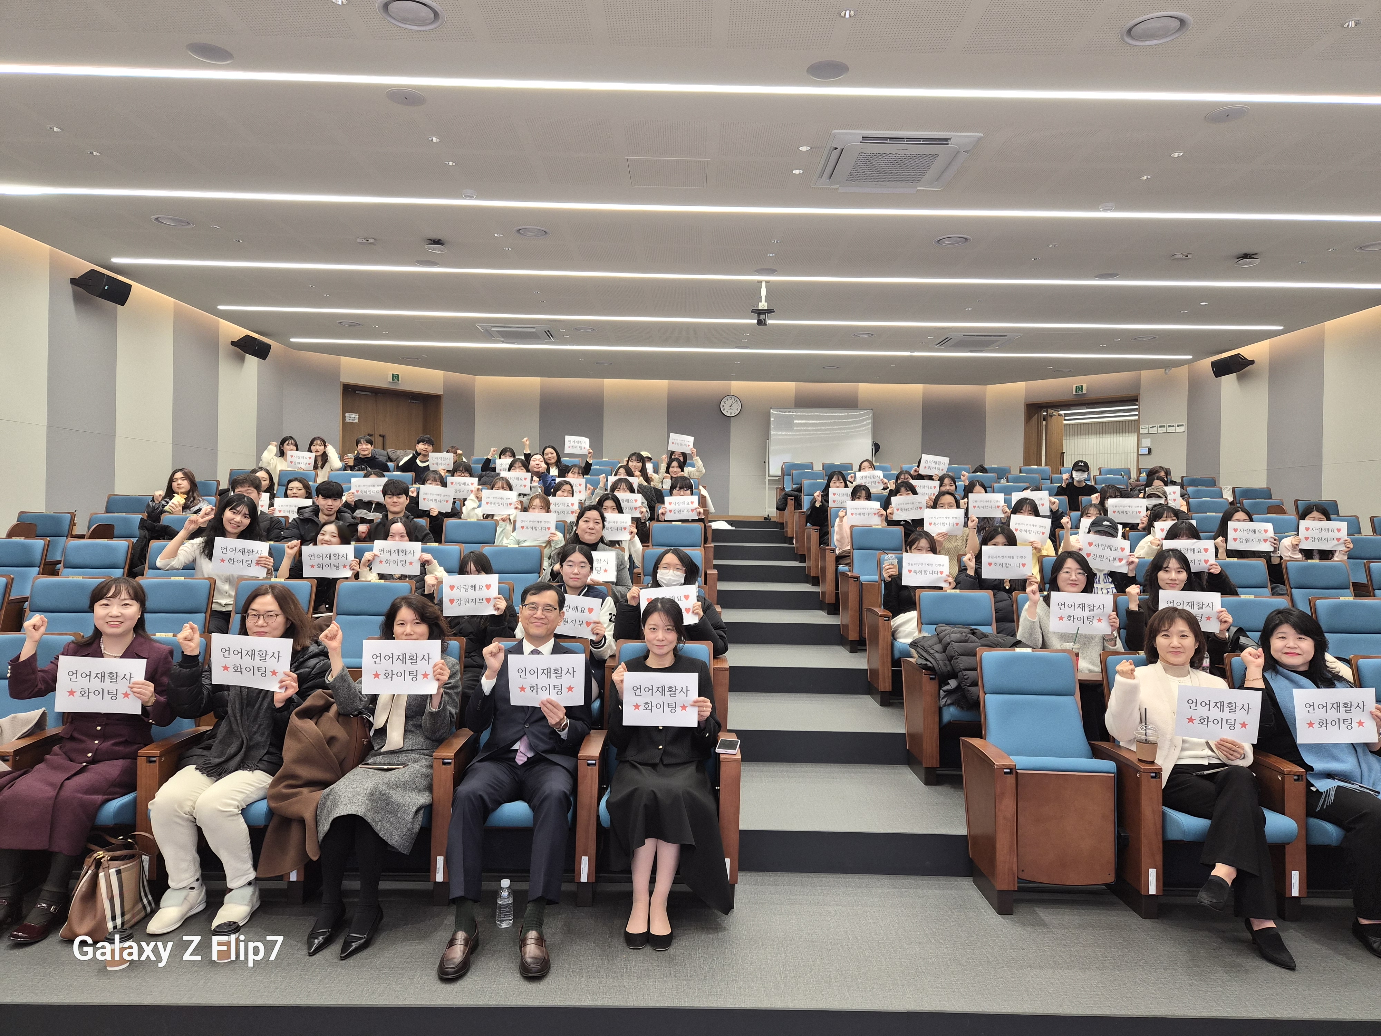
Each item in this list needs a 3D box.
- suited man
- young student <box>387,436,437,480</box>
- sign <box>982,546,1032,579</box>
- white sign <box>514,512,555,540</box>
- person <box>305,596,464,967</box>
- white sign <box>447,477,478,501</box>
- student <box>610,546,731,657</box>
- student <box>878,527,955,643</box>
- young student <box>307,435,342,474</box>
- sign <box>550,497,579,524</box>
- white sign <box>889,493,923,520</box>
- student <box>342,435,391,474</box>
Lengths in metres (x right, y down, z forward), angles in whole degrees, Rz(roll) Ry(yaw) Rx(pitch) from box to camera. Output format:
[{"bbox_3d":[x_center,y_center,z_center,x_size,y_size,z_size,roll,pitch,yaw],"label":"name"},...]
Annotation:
[{"bbox_3d":[-0.690,0.930,3.705,0.550,1.313,1.150,1,0,-1],"label":"suited man"},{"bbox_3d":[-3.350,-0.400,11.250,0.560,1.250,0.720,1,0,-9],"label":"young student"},{"bbox_3d":[2.002,0.282,5.800,0.297,0.210,0.012,1,-5,16],"label":"sign"},{"bbox_3d":[-1.197,0.065,7.150,0.297,0.210,0.020,1,0,-6],"label":"white sign"},{"bbox_3d":[-1.200,0.930,3.640,0.510,1.210,0.820,1,0,2],"label":"person"},{"bbox_3d":[-2.272,-0.296,9.150,0.297,0.210,0.020,2,0,-9],"label":"white sign"},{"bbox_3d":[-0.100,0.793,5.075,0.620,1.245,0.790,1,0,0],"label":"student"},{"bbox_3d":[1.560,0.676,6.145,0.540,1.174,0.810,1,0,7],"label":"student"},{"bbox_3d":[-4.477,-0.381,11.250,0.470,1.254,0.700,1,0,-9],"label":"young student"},{"bbox_3d":[-1.149,-0.077,8.250,0.297,0.210,0.020,1,0,-5],"label":"sign"},{"bbox_3d":[1.919,-0.092,8.100,0.297,0.210,0.020,-4,0,12],"label":"white sign"},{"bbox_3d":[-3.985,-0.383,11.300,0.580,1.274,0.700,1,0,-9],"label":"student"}]

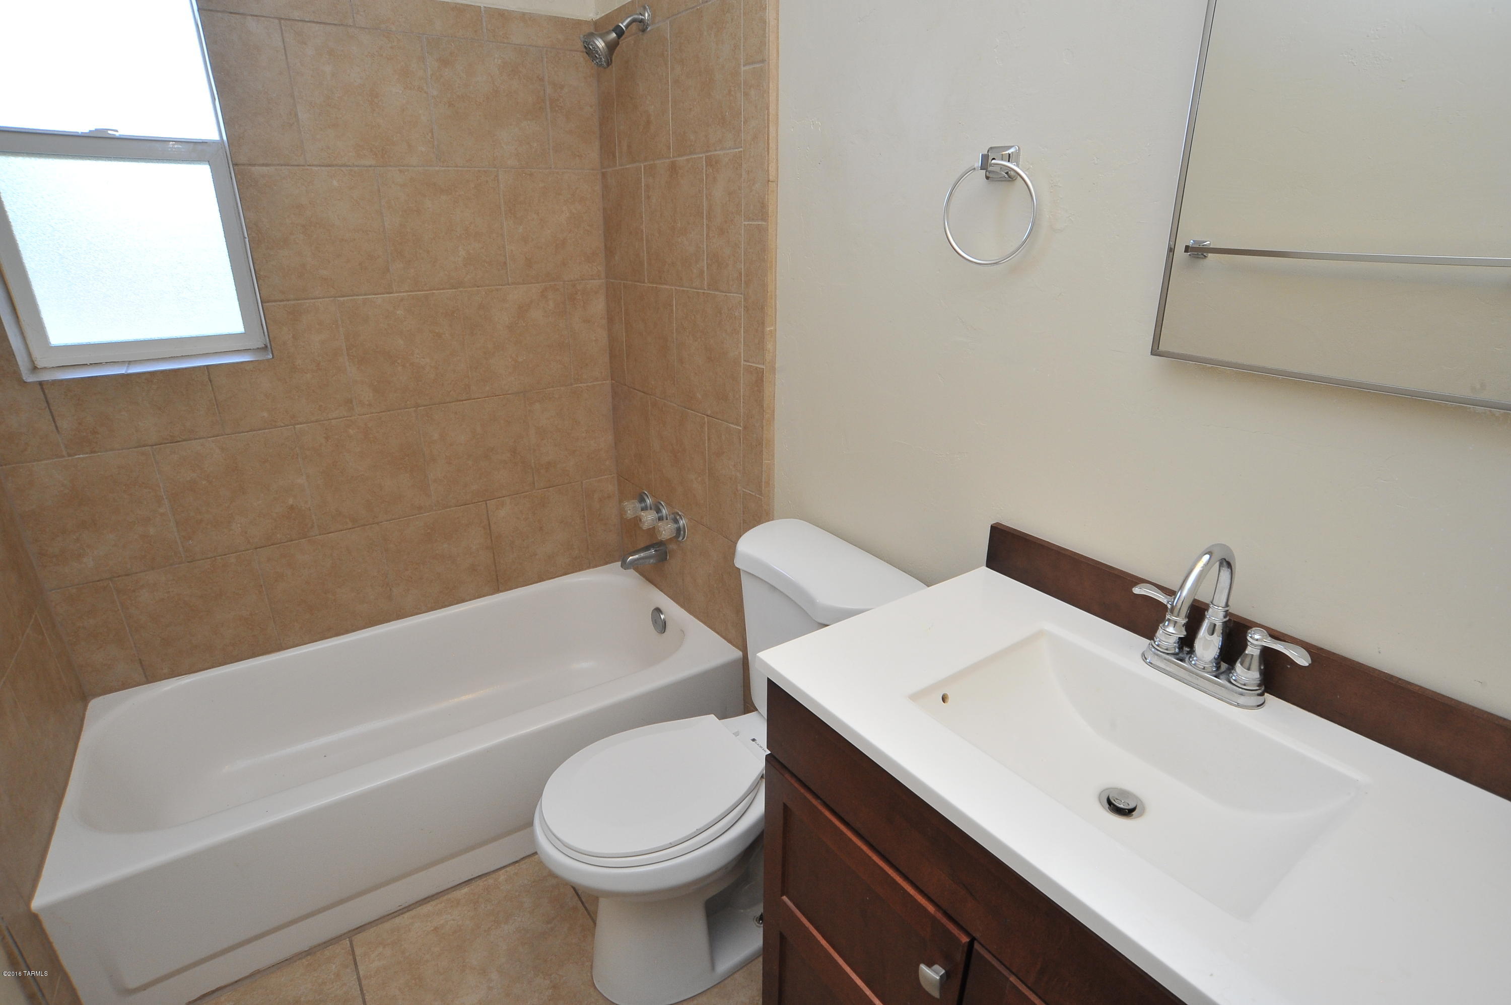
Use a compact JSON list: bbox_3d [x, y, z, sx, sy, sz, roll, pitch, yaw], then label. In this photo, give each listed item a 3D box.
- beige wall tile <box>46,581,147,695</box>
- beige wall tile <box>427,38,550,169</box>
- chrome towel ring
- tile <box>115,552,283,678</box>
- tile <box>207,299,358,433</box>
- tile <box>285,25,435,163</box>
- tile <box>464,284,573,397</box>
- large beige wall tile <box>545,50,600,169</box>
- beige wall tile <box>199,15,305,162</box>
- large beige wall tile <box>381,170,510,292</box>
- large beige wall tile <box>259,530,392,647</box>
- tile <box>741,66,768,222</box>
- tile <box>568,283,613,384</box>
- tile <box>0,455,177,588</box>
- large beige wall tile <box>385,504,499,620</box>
[{"bbox_3d":[-1.569,0.327,1.806,0.124,0.298,0.010,-14,24,-33],"label":"beige wall tile"},{"bbox_3d":[-0.686,-1.029,1.971,0.304,0.304,0.010,-14,25,-33],"label":"beige wall tile"},{"bbox_3d":[0.356,-0.440,1.122,0.054,0.167,0.170,-15,26,-33],"label":"chrome towel ring"},{"bbox_3d":[-1.412,0.283,1.932,0.299,0.291,0.010,-15,26,-33],"label":"tile"},{"bbox_3d":[-1.168,-0.340,1.851,0.305,0.308,0.010,-14,24,-33],"label":"tile"},{"bbox_3d":[-0.933,-0.966,1.807,0.304,0.304,0.010,-14,25,-33],"label":"tile"},{"bbox_3d":[-0.682,-0.467,2.189,0.304,0.304,0.010,-14,25,-33],"label":"tile"},{"bbox_3d":[-0.515,-1.080,2.092,0.130,0.298,0.010,-15,26,-33],"label":"large beige wall tile"},{"bbox_3d":[-1.120,-0.920,1.692,0.142,0.298,0.010,-15,26,-33],"label":"beige wall tile"},{"bbox_3d":[-0.811,-0.718,1.981,0.305,0.306,0.010,-14,24,-33],"label":"large beige wall tile"},{"bbox_3d":[-1.168,0.222,2.095,0.300,0.298,0.010,-15,26,-33],"label":"large beige wall tile"},{"bbox_3d":[0.000,-0.742,1.571,0.010,0.303,0.084,-14,24,-33],"label":"tile"},{"bbox_3d":[-0.509,-0.510,2.304,0.125,0.304,0.010,-14,25,-33],"label":"tile"},{"bbox_3d":[-1.510,0.033,1.738,0.275,0.305,0.010,-14,24,-33],"label":"tile"},{"bbox_3d":[-0.922,0.164,2.226,0.305,0.298,0.010,-14,24,-33],"label":"large beige wall tile"}]

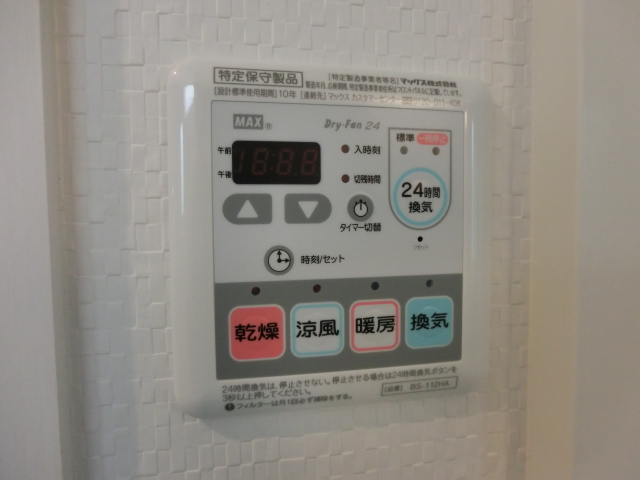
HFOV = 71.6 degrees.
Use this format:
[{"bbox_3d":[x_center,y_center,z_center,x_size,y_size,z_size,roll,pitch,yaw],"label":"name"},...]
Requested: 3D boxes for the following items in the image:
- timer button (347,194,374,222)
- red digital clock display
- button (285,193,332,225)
[{"bbox_3d":[0.015,-0.011,0.161,0.010,0.010,0.003,-1,3,-12],"label":"timer button"},{"bbox_3d":[-0.015,-0.027,0.154,0.031,0.015,0.004,-1,3,-12],"label":"red digital clock display"},{"bbox_3d":[-0.004,-0.011,0.157,0.017,0.011,0.003,-1,3,-12],"label":"button"}]

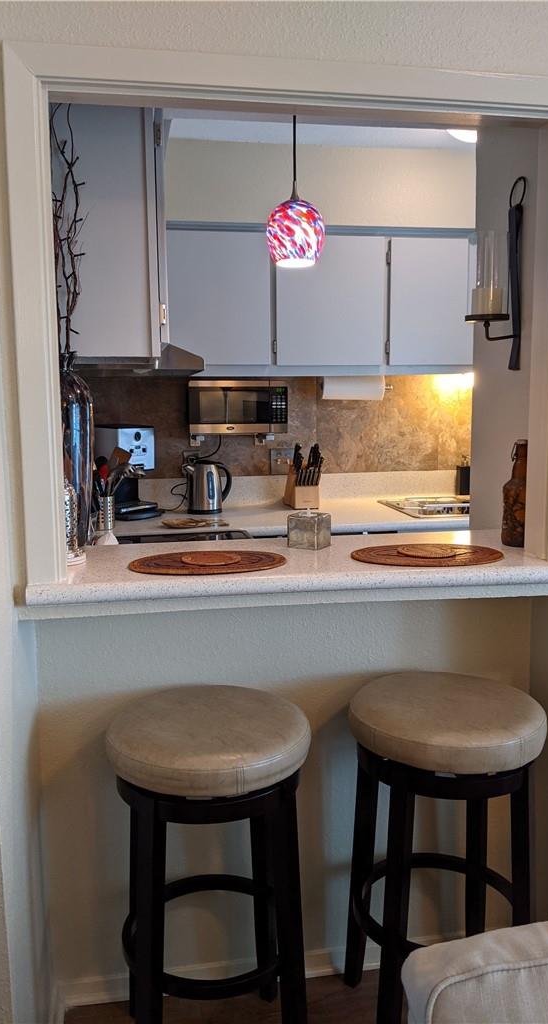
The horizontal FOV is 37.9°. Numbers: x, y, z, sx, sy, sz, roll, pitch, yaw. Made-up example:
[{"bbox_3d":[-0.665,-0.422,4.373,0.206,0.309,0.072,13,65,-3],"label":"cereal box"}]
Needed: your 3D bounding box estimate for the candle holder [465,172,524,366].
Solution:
[{"bbox_3d":[0.513,-0.549,1.846,0.133,0.437,0.098,-2,8,-10],"label":"candle holder"}]

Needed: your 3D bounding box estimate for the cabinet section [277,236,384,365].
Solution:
[{"bbox_3d":[0.225,-0.939,3.630,0.498,0.555,0.320,-2,8,-10],"label":"cabinet section"}]

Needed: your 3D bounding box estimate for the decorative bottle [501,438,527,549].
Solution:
[{"bbox_3d":[0.542,-0.044,1.748,0.075,0.232,0.075,-2,8,-10],"label":"decorative bottle"}]

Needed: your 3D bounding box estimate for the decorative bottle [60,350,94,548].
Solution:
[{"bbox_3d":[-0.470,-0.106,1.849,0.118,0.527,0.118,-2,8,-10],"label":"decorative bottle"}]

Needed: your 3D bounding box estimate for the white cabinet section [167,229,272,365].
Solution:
[{"bbox_3d":[-0.268,-0.926,3.546,0.476,0.554,0.320,-2,8,-10],"label":"white cabinet section"}]

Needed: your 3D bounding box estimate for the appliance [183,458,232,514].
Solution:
[{"bbox_3d":[-0.274,-0.107,3.234,0.205,0.215,0.150,-4,9,-27],"label":"appliance"}]

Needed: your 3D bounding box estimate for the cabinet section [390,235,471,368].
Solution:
[{"bbox_3d":[0.673,-0.954,3.707,0.394,0.557,0.320,-2,8,-10],"label":"cabinet section"}]

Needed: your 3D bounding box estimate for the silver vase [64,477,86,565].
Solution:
[{"bbox_3d":[-0.425,0.001,1.590,0.100,0.200,0.100,-2,8,-10],"label":"silver vase"}]

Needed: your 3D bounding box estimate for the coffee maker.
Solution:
[{"bbox_3d":[-0.659,-0.173,3.395,0.330,0.370,0.200,5,10,37],"label":"coffee maker"}]

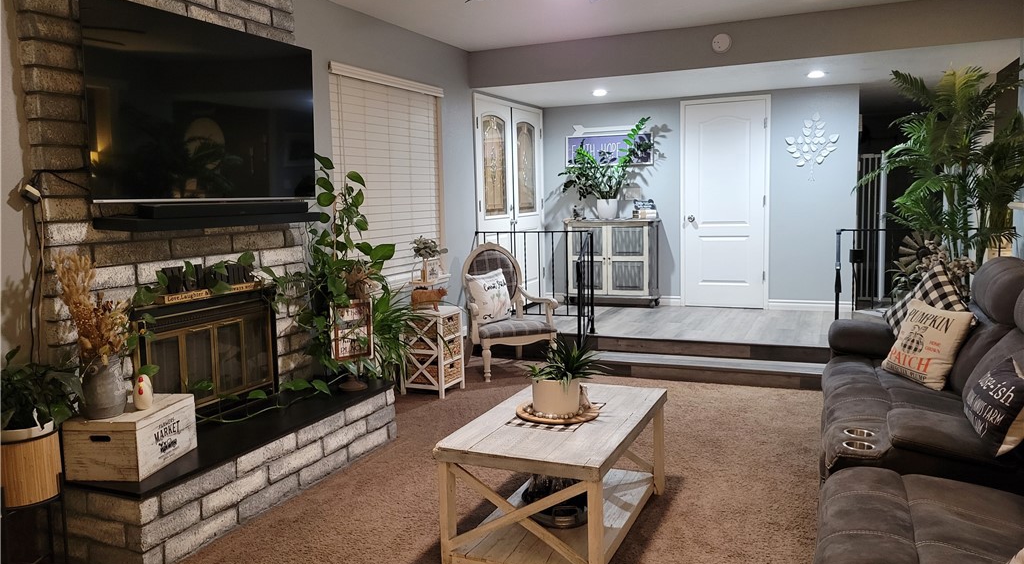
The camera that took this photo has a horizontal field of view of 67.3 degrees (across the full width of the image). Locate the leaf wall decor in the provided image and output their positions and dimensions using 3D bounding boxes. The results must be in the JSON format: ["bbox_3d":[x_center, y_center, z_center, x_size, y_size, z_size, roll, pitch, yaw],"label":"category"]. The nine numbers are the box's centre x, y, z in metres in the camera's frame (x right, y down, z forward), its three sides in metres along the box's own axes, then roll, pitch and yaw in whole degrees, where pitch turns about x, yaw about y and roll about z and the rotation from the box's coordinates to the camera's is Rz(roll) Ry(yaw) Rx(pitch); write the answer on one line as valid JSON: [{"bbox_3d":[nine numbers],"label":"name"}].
[{"bbox_3d":[2.826,-1.273,7.250,0.470,0.625,0.030,1,7,23],"label":"leaf wall decor"}]

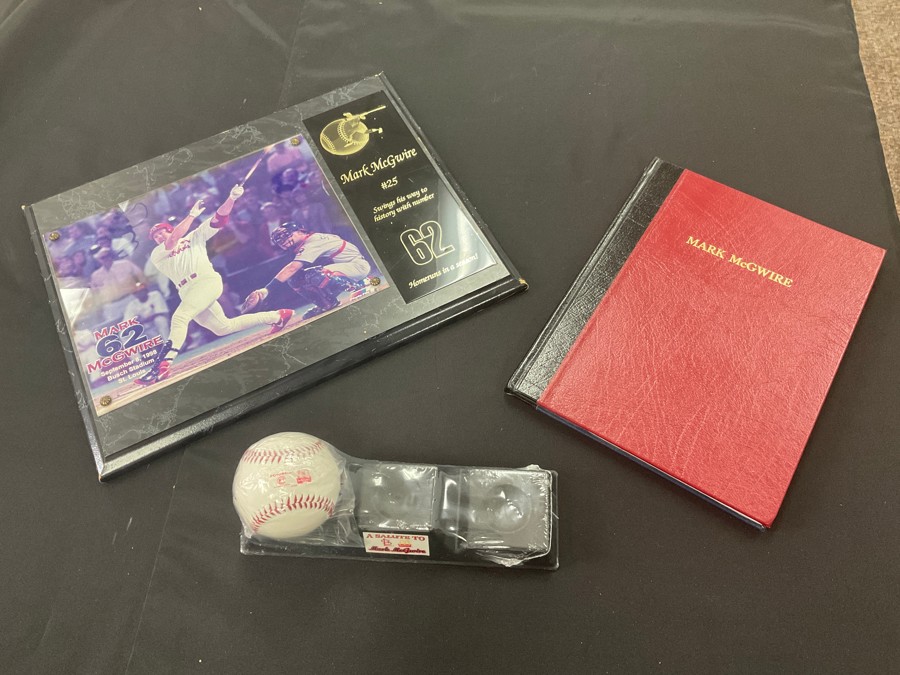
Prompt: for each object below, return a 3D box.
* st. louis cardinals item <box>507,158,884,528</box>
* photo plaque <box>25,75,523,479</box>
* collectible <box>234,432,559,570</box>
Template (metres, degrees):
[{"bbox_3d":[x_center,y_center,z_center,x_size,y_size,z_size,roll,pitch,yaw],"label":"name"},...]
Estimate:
[{"bbox_3d":[0.211,-0.015,0.629,0.214,0.013,0.282,28,64,17],"label":"st. louis cardinals item"},{"bbox_3d":[-0.170,-0.086,0.683,0.378,0.017,0.304,-25,62,-12],"label":"photo plaque"},{"bbox_3d":[-0.037,0.110,0.528,0.230,0.078,0.078,2,60,3],"label":"collectible"}]

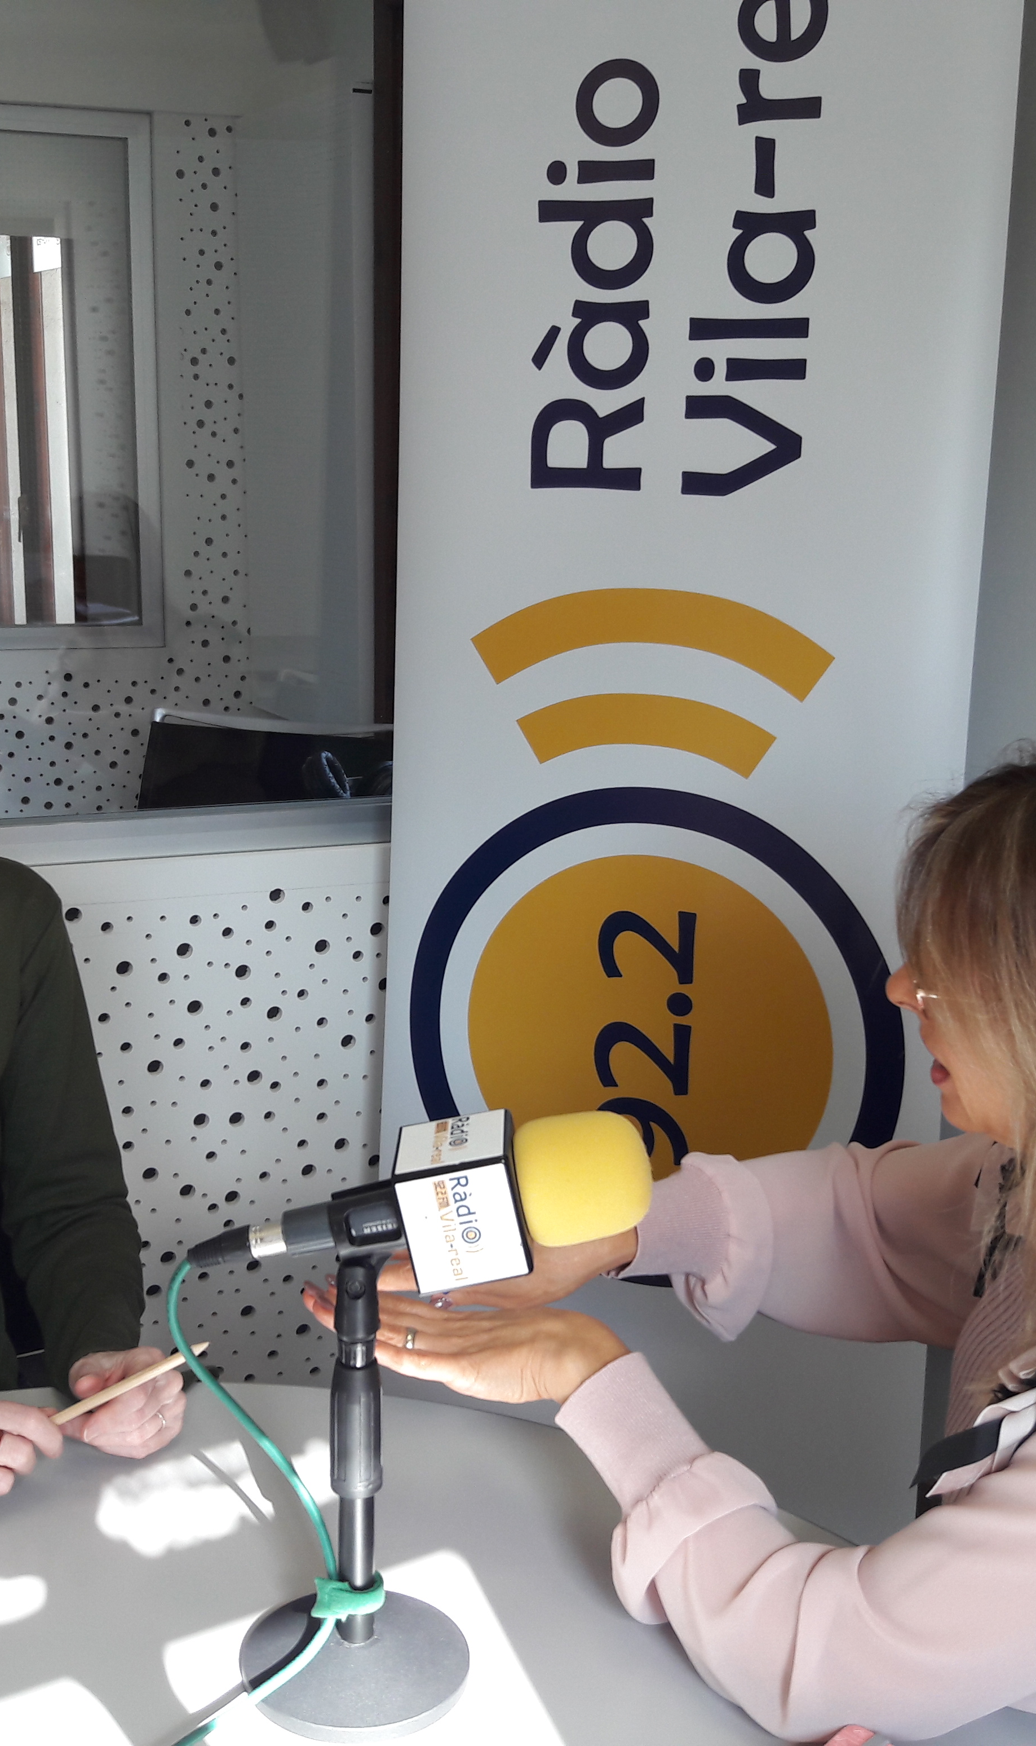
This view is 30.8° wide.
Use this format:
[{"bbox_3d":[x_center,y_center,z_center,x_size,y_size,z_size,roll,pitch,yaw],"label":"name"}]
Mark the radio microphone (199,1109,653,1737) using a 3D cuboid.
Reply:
[{"bbox_3d":[-0.052,0.294,1.043,0.247,0.335,0.132,1,13,-2],"label":"radio microphone"}]

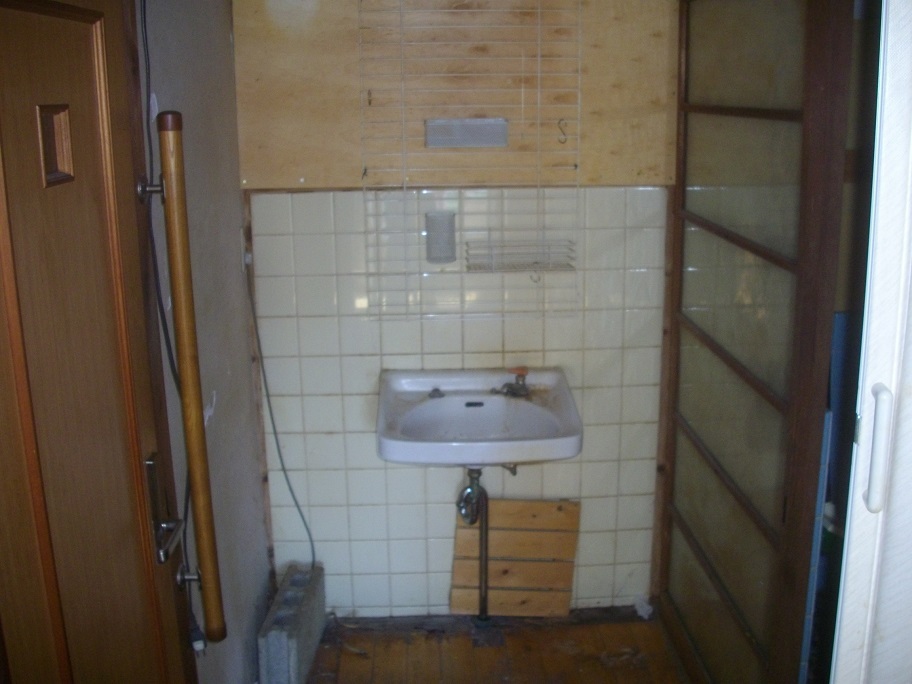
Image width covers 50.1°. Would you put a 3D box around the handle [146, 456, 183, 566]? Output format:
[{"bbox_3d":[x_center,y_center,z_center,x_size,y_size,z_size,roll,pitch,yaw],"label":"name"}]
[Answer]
[{"bbox_3d":[-0.468,0.278,1.570,0.050,0.169,0.157,-1,16,-2],"label":"handle"}]

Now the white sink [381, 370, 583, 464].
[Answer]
[{"bbox_3d":[0.050,0.224,2.511,0.501,0.204,0.398,-1,16,-2],"label":"white sink"}]

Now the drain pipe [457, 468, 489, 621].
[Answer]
[{"bbox_3d":[0.049,0.573,2.689,0.086,0.552,0.184,-1,16,-2],"label":"drain pipe"}]

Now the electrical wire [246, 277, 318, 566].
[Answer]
[{"bbox_3d":[-0.472,0.234,2.658,0.137,0.882,0.048,-1,16,-2],"label":"electrical wire"}]

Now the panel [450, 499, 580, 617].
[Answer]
[{"bbox_3d":[0.171,0.631,2.820,0.353,0.375,0.018,2,13,-3],"label":"panel"}]

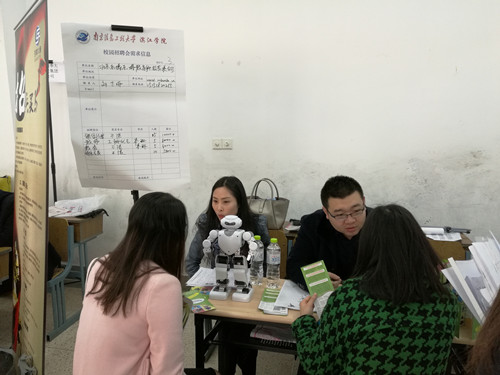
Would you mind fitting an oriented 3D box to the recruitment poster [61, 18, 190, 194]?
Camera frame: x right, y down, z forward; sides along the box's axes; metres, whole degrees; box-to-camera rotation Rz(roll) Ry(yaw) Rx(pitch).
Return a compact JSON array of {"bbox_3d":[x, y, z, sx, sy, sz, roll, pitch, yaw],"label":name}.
[{"bbox_3d":[-0.626,-0.394,2.012,0.600,0.830,0.030,1,11,3],"label":"recruitment poster"}]

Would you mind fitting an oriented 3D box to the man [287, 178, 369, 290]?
[{"bbox_3d":[0.410,0.553,1.995,0.540,1.300,0.720,0,11,0],"label":"man"}]

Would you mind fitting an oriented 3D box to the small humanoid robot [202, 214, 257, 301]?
[{"bbox_3d":[-0.086,0.313,1.770,0.235,0.388,0.128,2,11,12],"label":"small humanoid robot"}]

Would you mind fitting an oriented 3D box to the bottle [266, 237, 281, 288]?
[{"bbox_3d":[0.117,0.364,1.883,0.066,0.245,0.066,2,11,11],"label":"bottle"}]

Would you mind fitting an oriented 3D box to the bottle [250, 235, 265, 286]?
[{"bbox_3d":[0.037,0.357,1.916,0.066,0.245,0.066,2,11,11],"label":"bottle"}]

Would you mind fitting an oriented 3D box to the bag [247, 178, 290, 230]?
[{"bbox_3d":[0.114,0.110,2.876,0.360,0.357,0.170,3,12,14],"label":"bag"}]

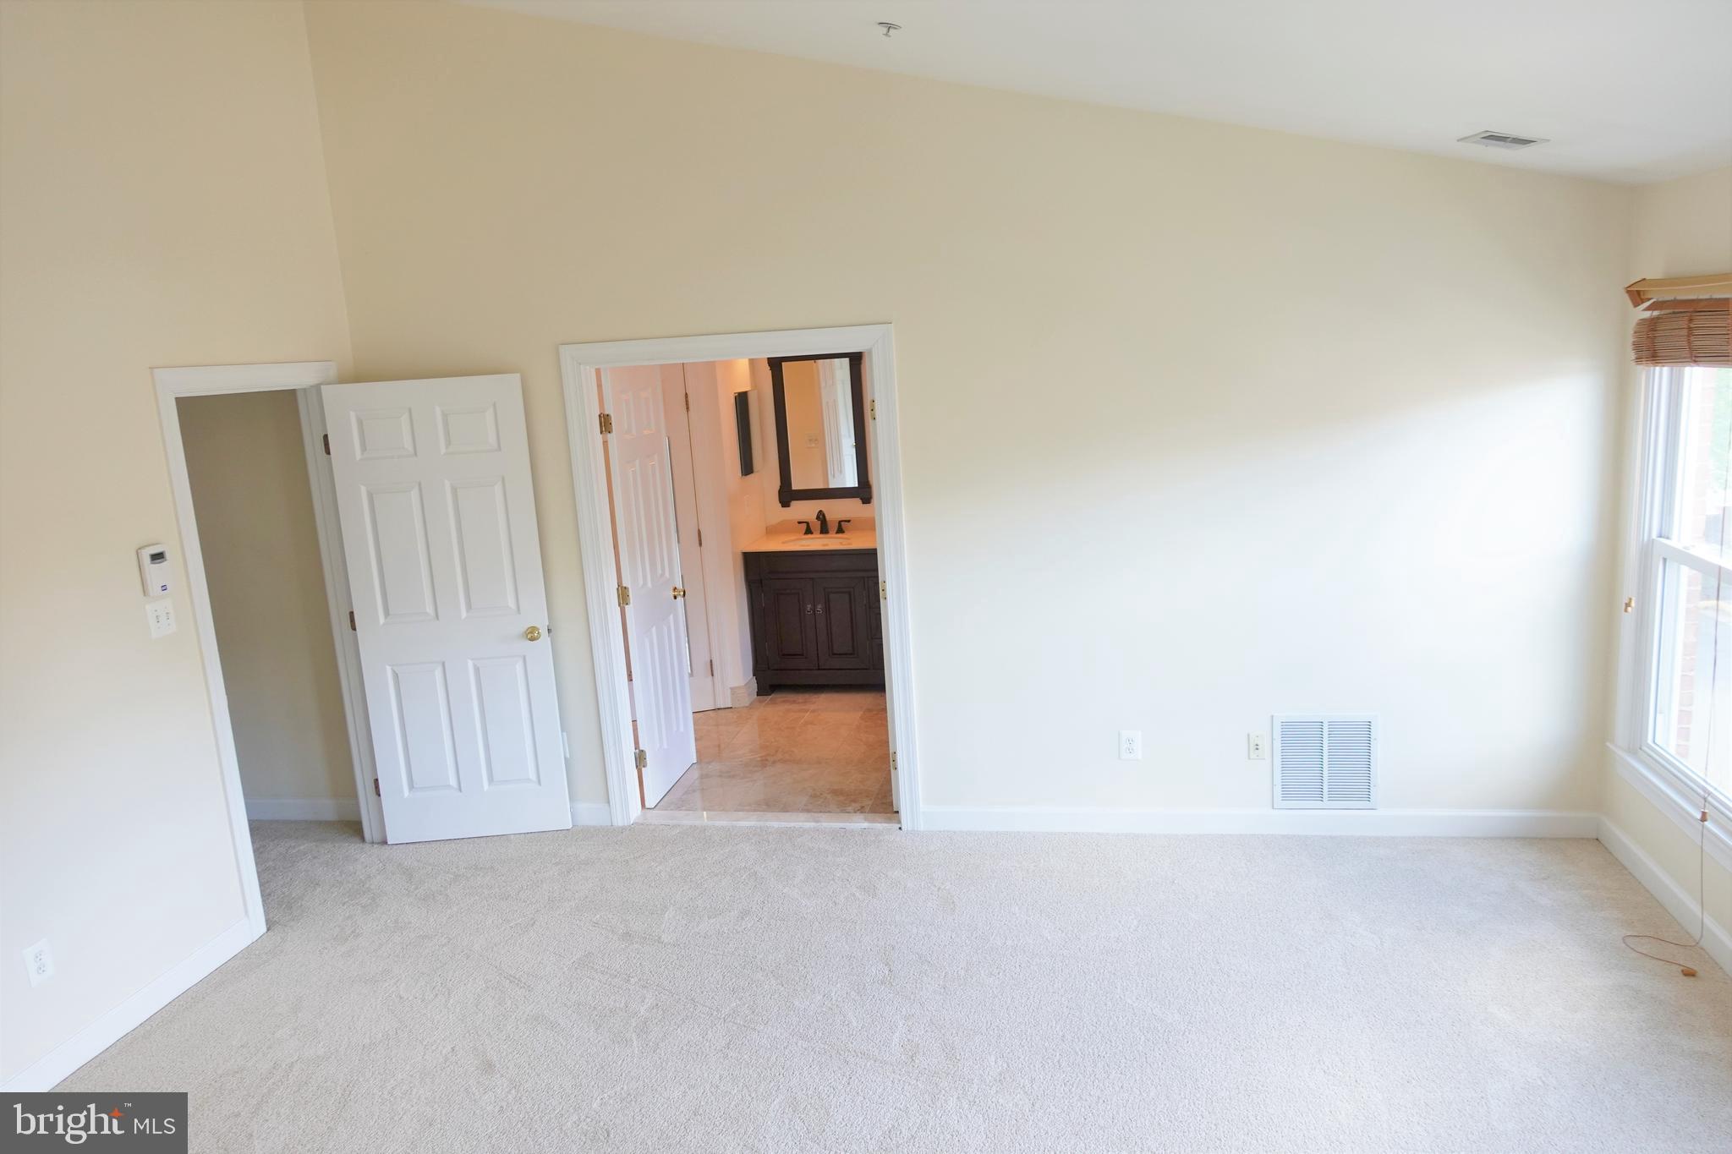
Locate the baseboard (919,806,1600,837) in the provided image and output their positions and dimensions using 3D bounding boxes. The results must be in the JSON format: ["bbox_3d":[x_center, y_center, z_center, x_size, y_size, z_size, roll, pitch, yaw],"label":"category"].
[{"bbox_3d":[1.549,1.011,4.745,2.658,0.104,0.016,-2,11,11],"label":"baseboard"}]

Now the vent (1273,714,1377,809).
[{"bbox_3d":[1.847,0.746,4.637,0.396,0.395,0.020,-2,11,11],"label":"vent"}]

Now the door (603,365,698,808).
[{"bbox_3d":[-1.021,0.022,5.504,0.040,2.030,0.610,-2,11,11],"label":"door"}]

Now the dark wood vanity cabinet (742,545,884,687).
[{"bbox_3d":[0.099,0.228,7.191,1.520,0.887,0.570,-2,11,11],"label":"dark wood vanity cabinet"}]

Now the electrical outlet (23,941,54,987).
[{"bbox_3d":[-2.496,1.168,3.488,0.008,0.119,0.074,-2,11,11],"label":"electrical outlet"}]

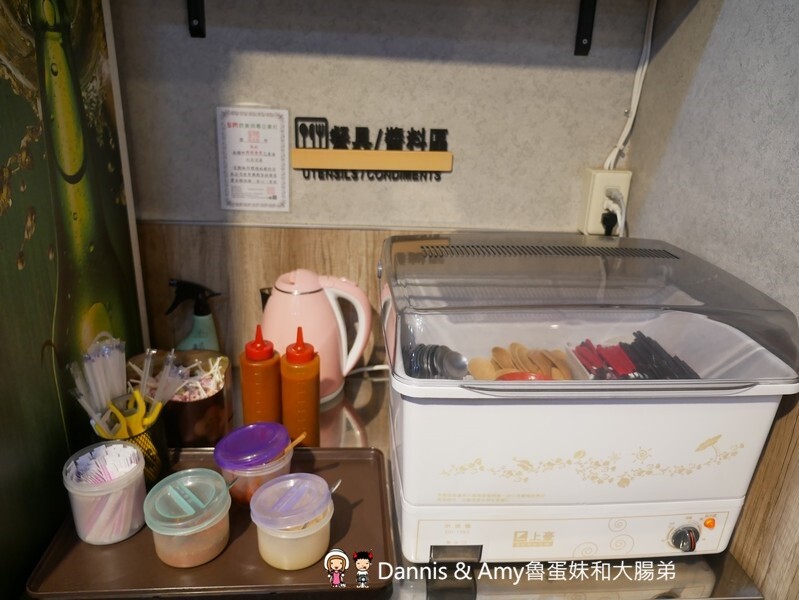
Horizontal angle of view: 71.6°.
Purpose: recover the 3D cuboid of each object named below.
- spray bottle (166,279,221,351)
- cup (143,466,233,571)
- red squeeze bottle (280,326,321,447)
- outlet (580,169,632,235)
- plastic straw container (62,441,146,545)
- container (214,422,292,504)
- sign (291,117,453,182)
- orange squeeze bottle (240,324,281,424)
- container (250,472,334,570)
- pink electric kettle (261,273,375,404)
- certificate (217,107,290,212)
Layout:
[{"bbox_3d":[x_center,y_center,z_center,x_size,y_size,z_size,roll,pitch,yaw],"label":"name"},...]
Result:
[{"bbox_3d":[-0.397,0.068,1.085,0.097,0.229,0.085,1,22,-3],"label":"spray bottle"},{"bbox_3d":[-0.276,0.289,0.735,0.106,0.076,0.106,1,22,-3],"label":"cup"},{"bbox_3d":[-0.165,0.145,0.934,0.069,0.218,0.069,1,22,-3],"label":"red squeeze bottle"},{"bbox_3d":[0.395,-0.188,1.070,0.072,0.121,0.042,1,22,-3],"label":"outlet"},{"bbox_3d":[-0.393,0.262,0.750,0.092,0.105,0.092,1,22,-3],"label":"plastic straw container"},{"bbox_3d":[-0.219,0.251,0.846,0.110,0.074,0.110,1,22,-3],"label":"container"},{"bbox_3d":[-0.049,-0.275,1.028,0.300,0.112,0.022,1,22,-3],"label":"sign"},{"bbox_3d":[-0.232,0.142,0.937,0.070,0.217,0.070,1,22,-3],"label":"orange squeeze bottle"},{"bbox_3d":[-0.141,0.296,0.739,0.106,0.071,0.106,1,22,-3],"label":"container"},{"bbox_3d":[-0.159,0.066,1.073,0.213,0.262,0.158,1,22,-3],"label":"pink electric kettle"},{"bbox_3d":[-0.271,-0.259,1.034,0.129,0.185,0.008,1,22,-3],"label":"certificate"}]

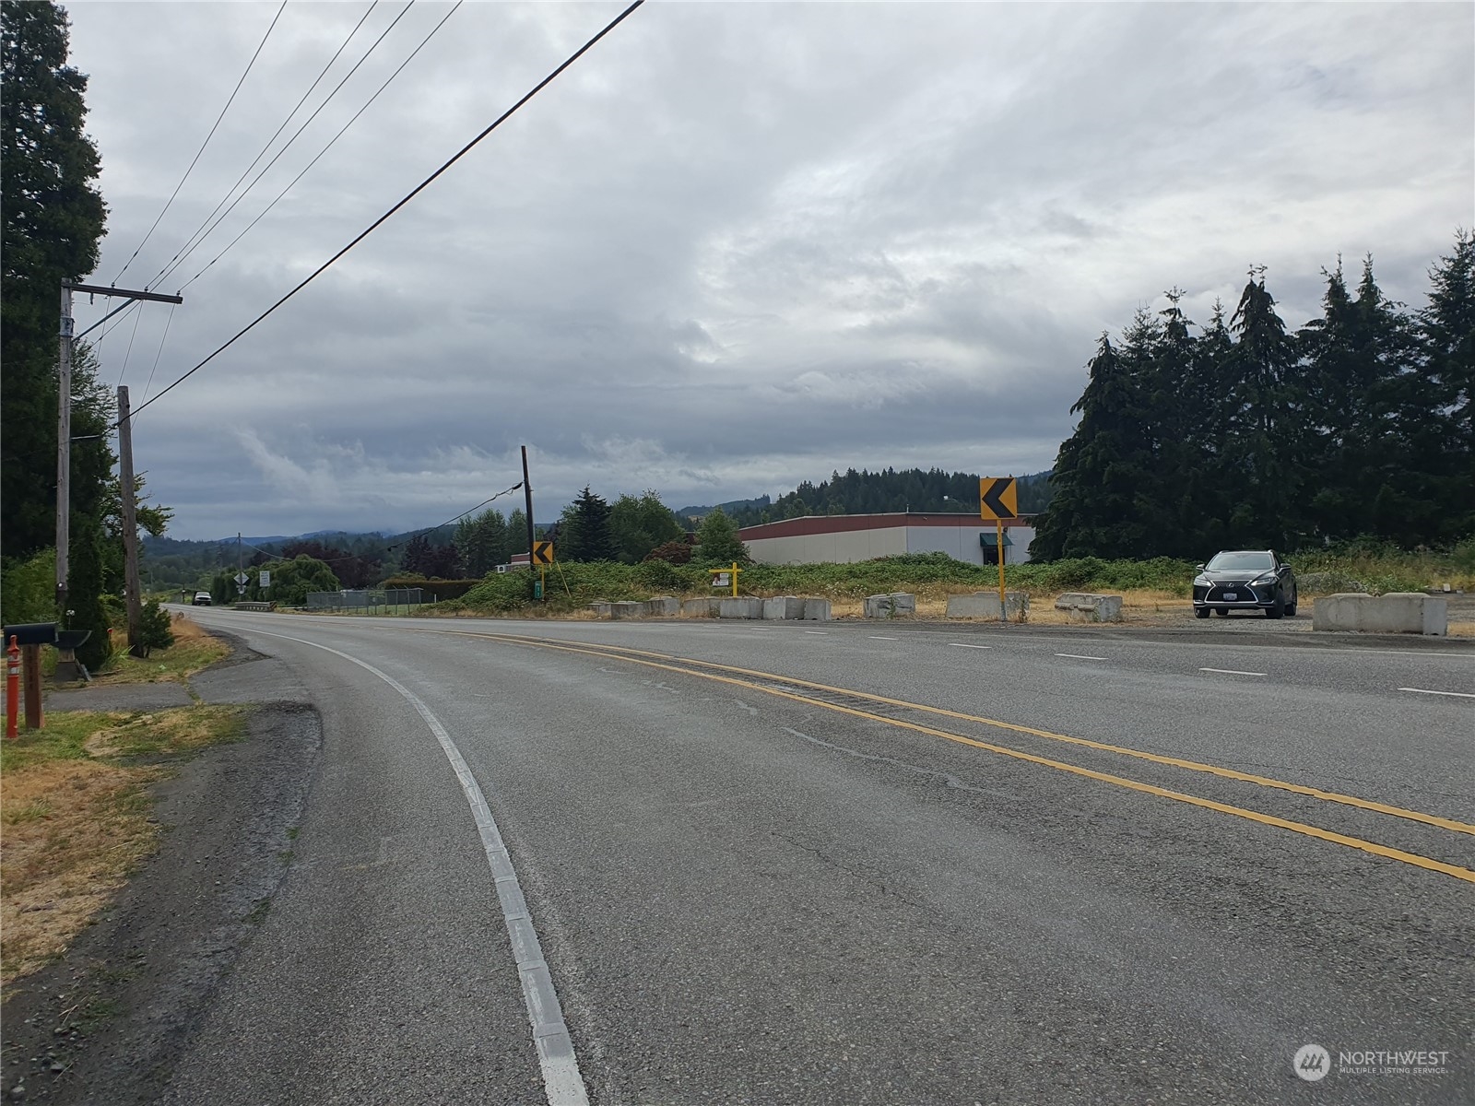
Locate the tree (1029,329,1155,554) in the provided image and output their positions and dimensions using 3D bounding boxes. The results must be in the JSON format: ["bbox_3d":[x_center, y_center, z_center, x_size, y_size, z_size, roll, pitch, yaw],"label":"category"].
[{"bbox_3d":[21.200,-5.600,65.000,8.000,14.800,8.000,0,0,0],"label":"tree"}]

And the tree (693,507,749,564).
[{"bbox_3d":[-1.060,-0.450,70.000,3.600,5.000,3.600,0,0,0],"label":"tree"}]

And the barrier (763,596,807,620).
[{"bbox_3d":[1.260,1.460,29.900,0.620,0.620,1.490,0,0,20],"label":"barrier"}]

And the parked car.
[{"bbox_3d":[13.200,0.770,28.600,1.920,1.710,4.890,0,0,32],"label":"parked car"}]

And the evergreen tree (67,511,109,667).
[{"bbox_3d":[-10.300,0.620,17.600,0.750,2.520,0.750,0,0,0],"label":"evergreen tree"}]

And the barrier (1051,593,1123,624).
[{"bbox_3d":[8.520,1.320,26.950,0.650,0.620,1.720,0,0,-19],"label":"barrier"}]

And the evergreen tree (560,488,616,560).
[{"bbox_3d":[-13.372,-1.060,99.897,4.785,9.847,4.785,-1,-1,0],"label":"evergreen tree"}]

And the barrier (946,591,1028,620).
[{"bbox_3d":[6.082,1.305,27.604,0.610,0.670,1.830,0,-2,-40],"label":"barrier"}]

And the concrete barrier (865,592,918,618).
[{"bbox_3d":[4.664,1.613,33.424,1.650,0.640,0.610,-1,-1,-8],"label":"concrete barrier"}]

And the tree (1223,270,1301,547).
[{"bbox_3d":[30.948,-7.332,64.805,4.530,18.541,4.530,-1,-1,0],"label":"tree"}]

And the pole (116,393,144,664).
[{"bbox_3d":[-11.070,-0.560,20.200,0.250,4.950,0.250,-3,0,0],"label":"pole"}]

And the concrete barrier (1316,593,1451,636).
[{"bbox_3d":[11.147,1.057,19.279,0.624,0.666,1.960,-1,-1,-27],"label":"concrete barrier"}]

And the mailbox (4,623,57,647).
[{"bbox_3d":[-7.845,0.905,12.300,0.500,0.220,0.180,-1,-1,-25],"label":"mailbox"}]

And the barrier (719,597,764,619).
[{"bbox_3d":[0.184,1.703,34.752,0.610,0.650,1.830,0,-1,-30],"label":"barrier"}]

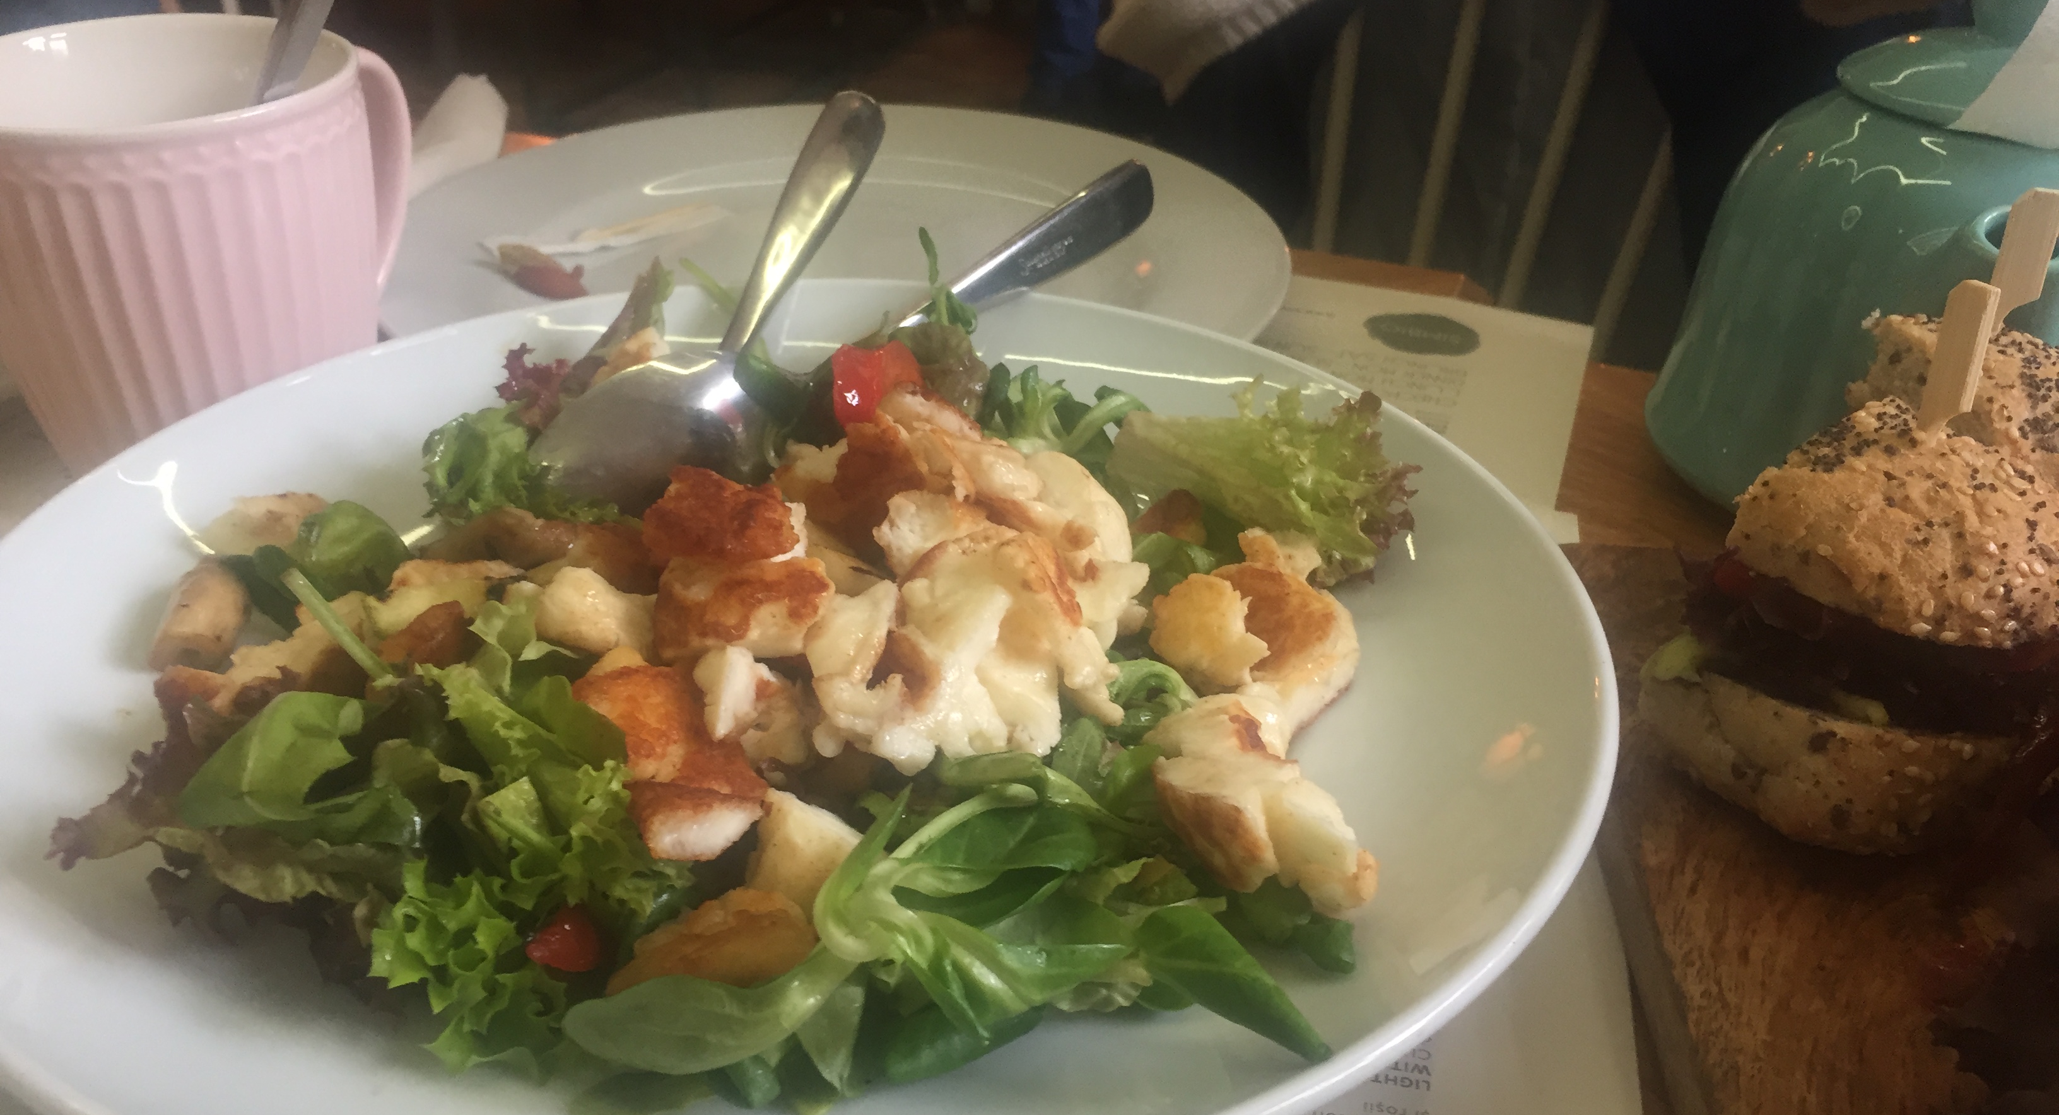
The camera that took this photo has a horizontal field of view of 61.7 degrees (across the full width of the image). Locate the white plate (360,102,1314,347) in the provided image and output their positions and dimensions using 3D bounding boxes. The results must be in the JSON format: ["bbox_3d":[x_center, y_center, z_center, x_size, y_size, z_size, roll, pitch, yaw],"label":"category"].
[{"bbox_3d":[-0.059,-0.090,0.547,0.282,0.025,0.282,1,31,-1],"label":"white plate"}]

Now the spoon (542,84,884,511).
[{"bbox_3d":[-0.069,-0.071,0.424,0.043,0.028,0.198,13,43,3],"label":"spoon"}]

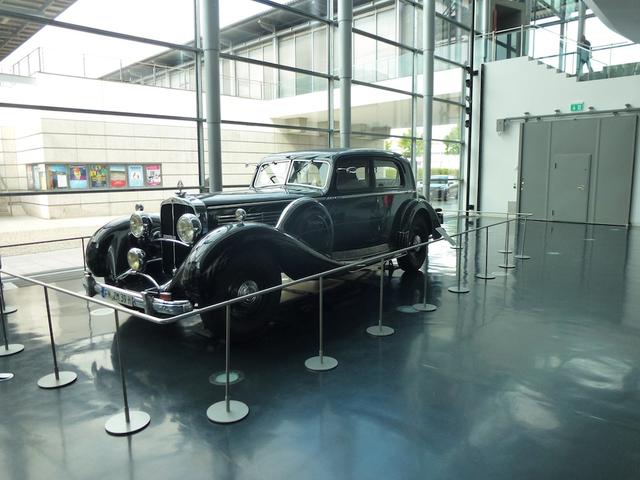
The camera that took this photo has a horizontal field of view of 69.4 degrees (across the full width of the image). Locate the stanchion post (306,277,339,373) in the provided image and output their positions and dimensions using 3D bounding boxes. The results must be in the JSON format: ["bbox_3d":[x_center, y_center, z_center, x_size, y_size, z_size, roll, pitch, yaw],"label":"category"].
[{"bbox_3d":[0.015,0.642,3.724,0.272,0.761,0.272,-1,8,0],"label":"stanchion post"}]

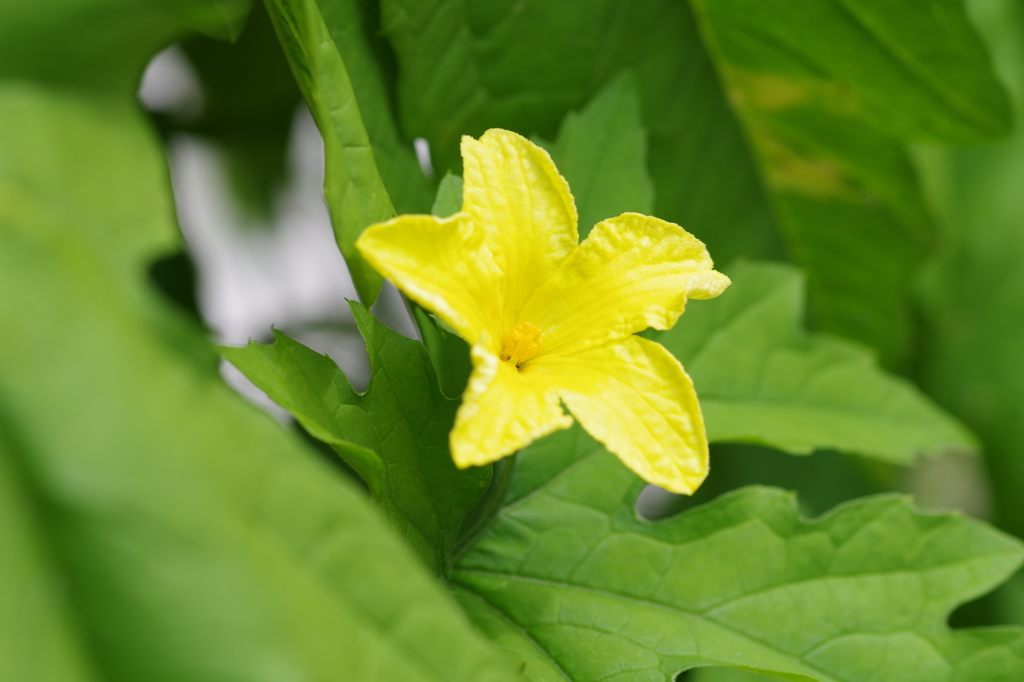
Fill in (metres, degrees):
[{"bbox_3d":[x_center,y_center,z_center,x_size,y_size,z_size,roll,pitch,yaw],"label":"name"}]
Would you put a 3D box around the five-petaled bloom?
[{"bbox_3d":[0.003,-0.002,0.420,0.038,0.038,0.016,-7,-22,-20],"label":"five-petaled bloom"}]

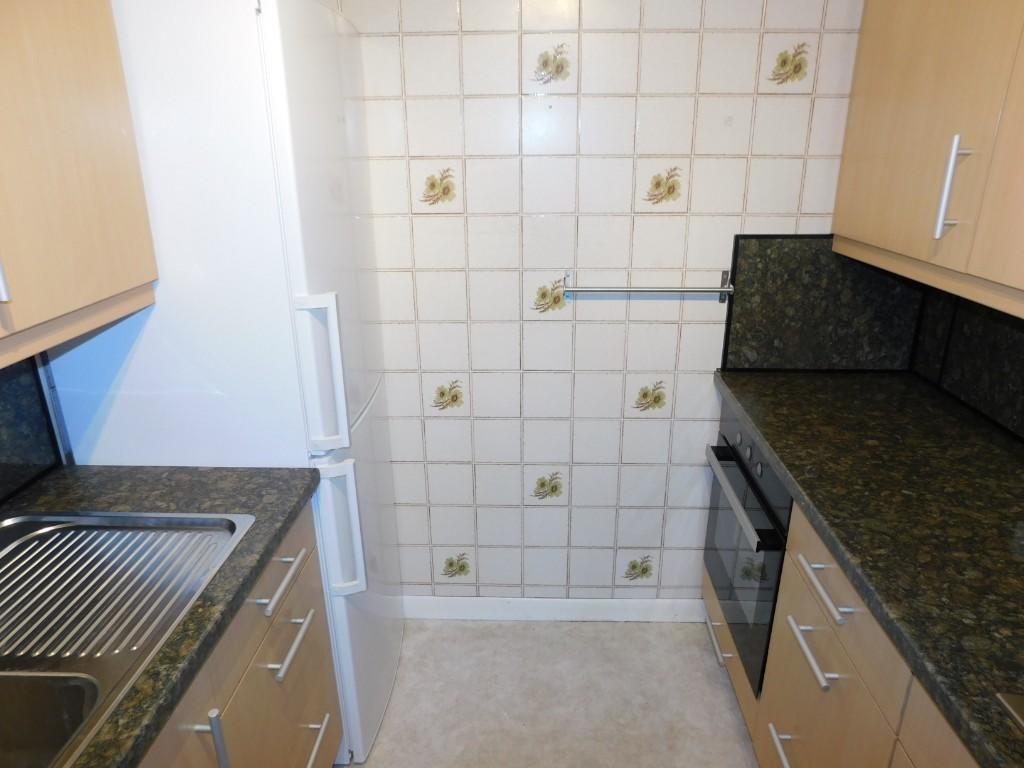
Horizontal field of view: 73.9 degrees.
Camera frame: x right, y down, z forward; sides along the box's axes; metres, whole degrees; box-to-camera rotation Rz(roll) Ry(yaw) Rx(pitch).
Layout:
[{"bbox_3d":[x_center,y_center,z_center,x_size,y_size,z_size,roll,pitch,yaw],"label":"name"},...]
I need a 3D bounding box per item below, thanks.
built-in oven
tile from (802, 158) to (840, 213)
[{"bbox_3d":[0.863,0.407,1.859,0.600,0.595,0.595,0,20,2],"label":"built-in oven"},{"bbox_3d":[0.869,-0.541,1.846,0.150,0.150,0.010,0,20,1],"label":"tile"}]

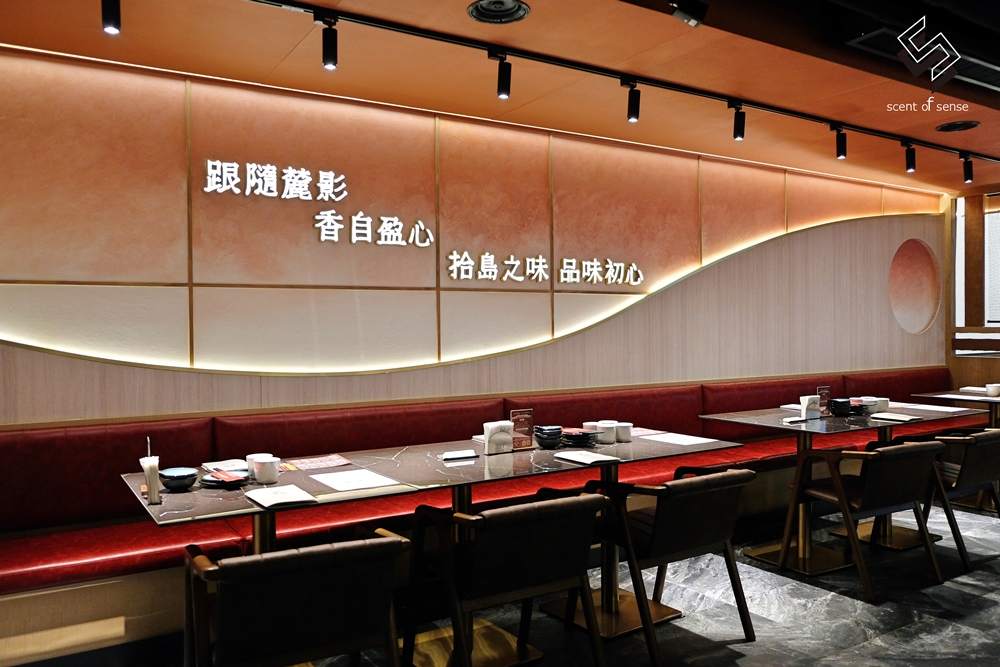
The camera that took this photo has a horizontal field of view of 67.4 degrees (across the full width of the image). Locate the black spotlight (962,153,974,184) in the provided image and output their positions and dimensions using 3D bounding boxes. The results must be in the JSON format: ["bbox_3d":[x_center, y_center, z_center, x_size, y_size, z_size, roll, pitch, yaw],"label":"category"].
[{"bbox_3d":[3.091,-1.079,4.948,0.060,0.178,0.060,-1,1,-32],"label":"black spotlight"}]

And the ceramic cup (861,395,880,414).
[{"bbox_3d":[2.111,0.413,4.271,0.085,0.079,0.085,-1,0,0],"label":"ceramic cup"}]

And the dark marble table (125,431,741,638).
[{"bbox_3d":[-0.152,0.860,2.918,2.274,0.750,0.833,-1,0,-32],"label":"dark marble table"}]

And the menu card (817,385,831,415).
[{"bbox_3d":[1.790,0.375,4.155,0.113,0.163,0.048,-1,0,-32],"label":"menu card"}]

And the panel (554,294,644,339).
[{"bbox_3d":[0.602,-0.106,4.520,0.690,0.252,0.030,-1,1,-32],"label":"panel"}]

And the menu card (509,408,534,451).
[{"bbox_3d":[0.091,0.400,3.135,0.112,0.163,0.048,-1,0,-32],"label":"menu card"}]

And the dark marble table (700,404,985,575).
[{"bbox_3d":[1.950,0.830,4.236,1.494,0.750,0.828,-1,0,-32],"label":"dark marble table"}]

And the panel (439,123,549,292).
[{"bbox_3d":[-0.020,-0.684,4.132,0.710,0.905,0.030,-1,1,-32],"label":"panel"}]

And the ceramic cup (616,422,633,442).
[{"bbox_3d":[0.546,0.436,3.295,0.085,0.079,0.085,-1,0,0],"label":"ceramic cup"}]

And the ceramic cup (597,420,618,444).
[{"bbox_3d":[0.466,0.437,3.265,0.085,0.079,0.085,-1,0,0],"label":"ceramic cup"}]

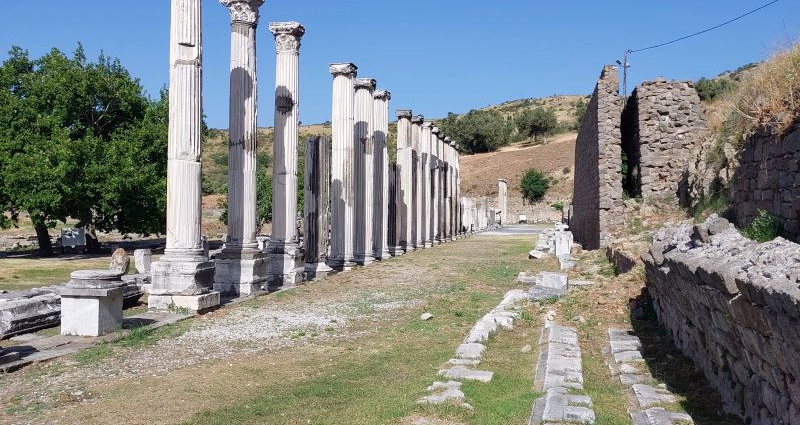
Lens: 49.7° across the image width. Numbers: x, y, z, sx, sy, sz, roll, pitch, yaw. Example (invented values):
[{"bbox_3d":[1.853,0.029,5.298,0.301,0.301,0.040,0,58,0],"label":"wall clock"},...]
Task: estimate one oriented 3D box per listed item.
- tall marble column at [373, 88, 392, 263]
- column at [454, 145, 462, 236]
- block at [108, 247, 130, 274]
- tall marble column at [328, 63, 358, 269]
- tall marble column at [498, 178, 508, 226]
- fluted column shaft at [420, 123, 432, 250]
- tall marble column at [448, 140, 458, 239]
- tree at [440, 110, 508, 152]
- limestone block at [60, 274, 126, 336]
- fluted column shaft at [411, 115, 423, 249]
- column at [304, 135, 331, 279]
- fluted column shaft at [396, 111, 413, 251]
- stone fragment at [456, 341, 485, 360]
[{"bbox_3d":[-0.707,-1.359,30.028,0.710,5.780,0.710,1,0,10],"label":"tall marble column"},{"bbox_3d":[3.395,-1.338,54.198,0.710,5.750,0.710,1,0,10],"label":"column"},{"bbox_3d":[-6.002,1.081,18.466,0.415,0.612,0.395,0,0,10],"label":"block"},{"bbox_3d":[-1.619,-1.350,24.657,0.710,5.800,0.710,1,0,10],"label":"tall marble column"},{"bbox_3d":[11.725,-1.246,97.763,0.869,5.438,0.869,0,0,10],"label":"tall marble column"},{"bbox_3d":[1.220,-1.256,38.710,0.642,5.652,0.642,0,0,10],"label":"fluted column shaft"},{"bbox_3d":[3.018,-1.297,48.684,0.642,5.641,0.642,0,0,10],"label":"tall marble column"},{"bbox_3d":[11.654,-12.671,135.000,11.000,7.000,9.500,1,0,0],"label":"tree"},{"bbox_3d":[-4.055,1.195,11.396,0.612,0.770,0.652,0,0,10],"label":"limestone block"},{"bbox_3d":[0.739,-1.256,36.439,0.662,5.679,0.662,0,0,10],"label":"fluted column shaft"},{"bbox_3d":[-2.088,-0.171,21.973,0.660,3.600,0.660,1,0,10],"label":"column"},{"bbox_3d":[0.204,-1.343,35.399,0.710,5.750,0.710,1,0,10],"label":"fluted column shaft"},{"bbox_3d":[0.792,1.541,9.628,0.326,0.118,0.543,0,0,10],"label":"stone fragment"}]

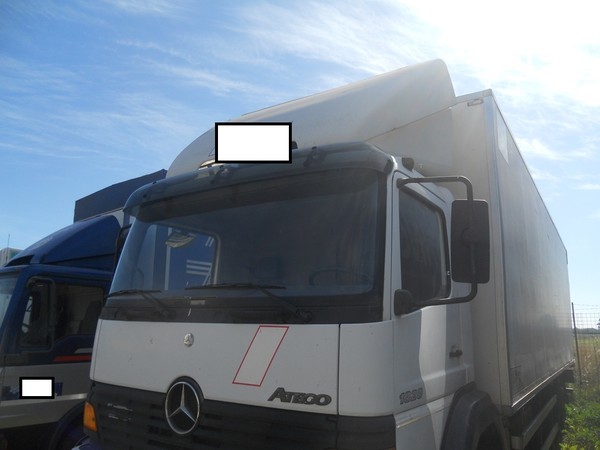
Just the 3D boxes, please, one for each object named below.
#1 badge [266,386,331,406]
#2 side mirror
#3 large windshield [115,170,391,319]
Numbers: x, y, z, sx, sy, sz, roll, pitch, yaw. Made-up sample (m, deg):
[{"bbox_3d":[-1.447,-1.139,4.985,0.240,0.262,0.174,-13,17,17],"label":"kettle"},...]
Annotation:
[{"bbox_3d":[0.001,0.800,2.180,0.318,0.064,0.015,-3,-13,21],"label":"badge"},{"bbox_3d":[0.760,0.078,2.081,0.160,0.360,0.080,0,-12,6],"label":"side mirror"},{"bbox_3d":[-0.505,0.156,2.825,2.070,0.800,0.230,-6,-25,32],"label":"large windshield"}]

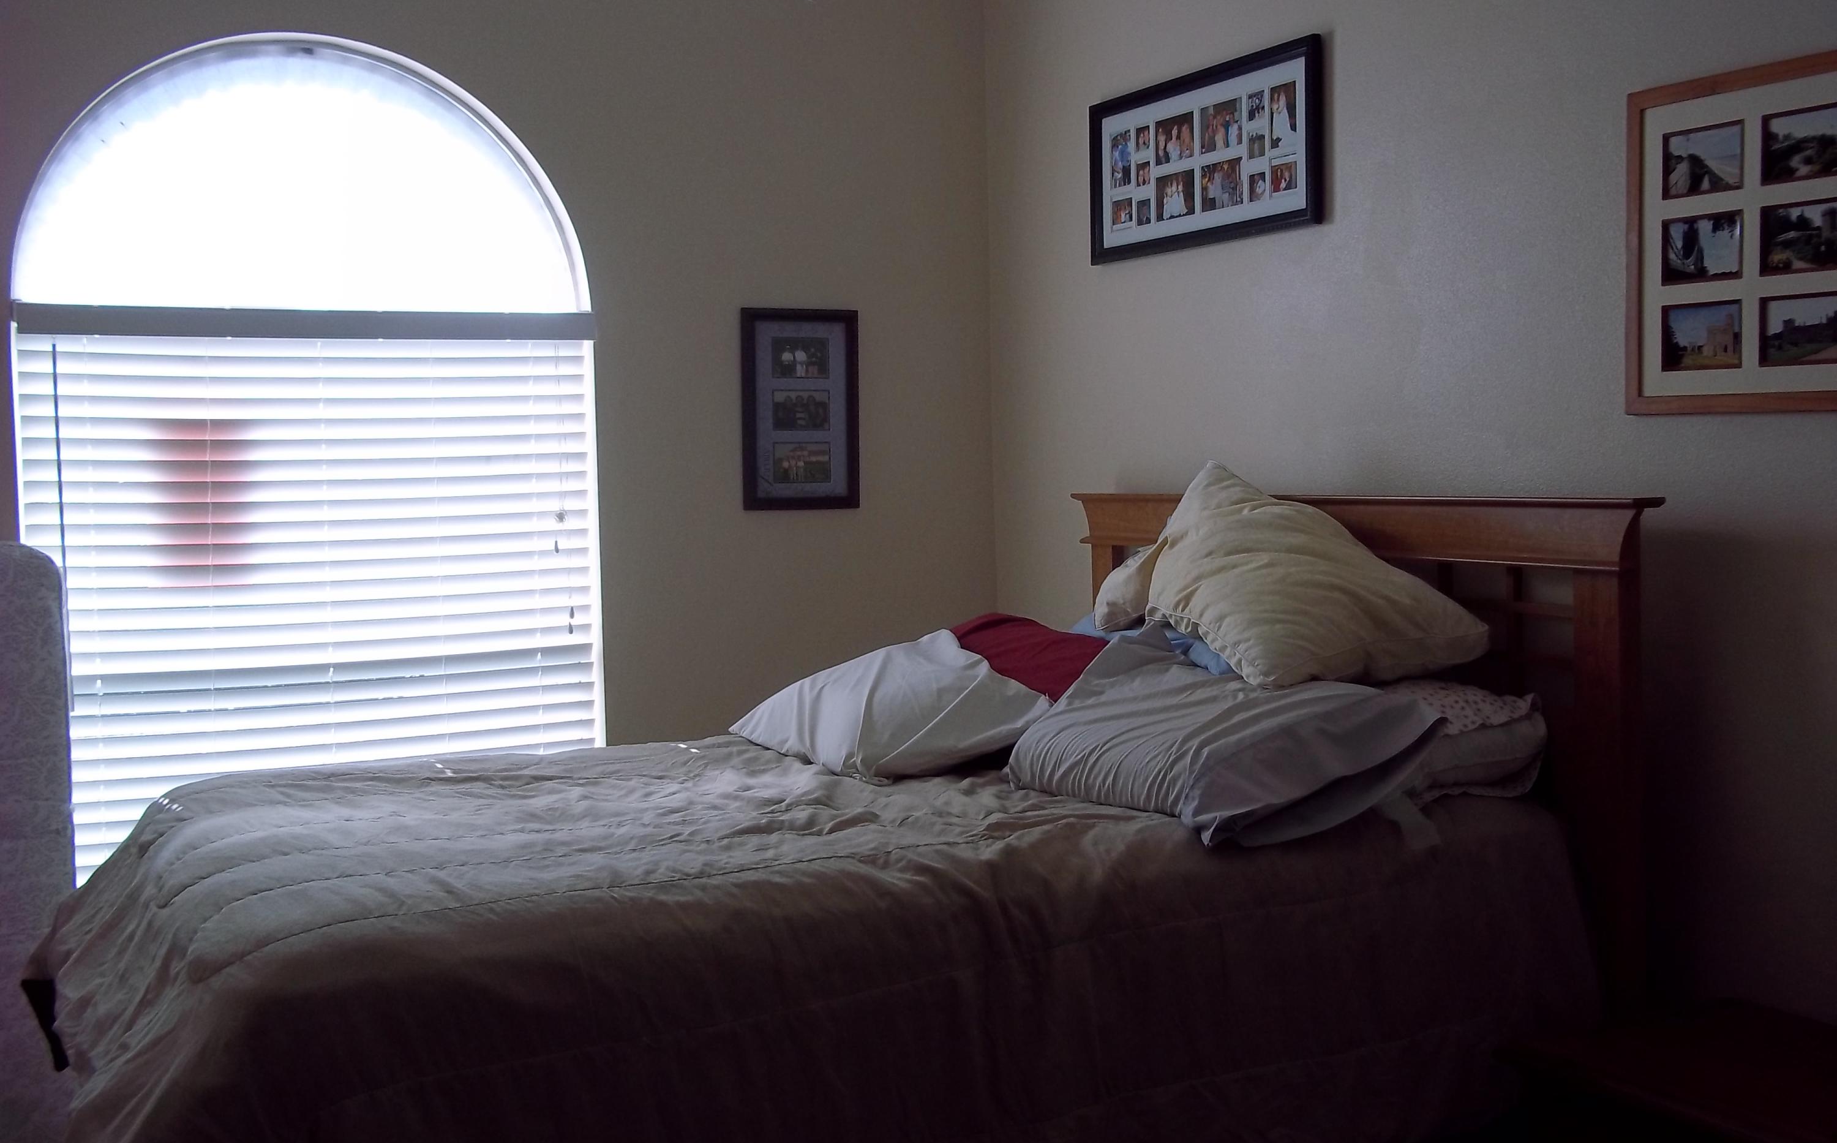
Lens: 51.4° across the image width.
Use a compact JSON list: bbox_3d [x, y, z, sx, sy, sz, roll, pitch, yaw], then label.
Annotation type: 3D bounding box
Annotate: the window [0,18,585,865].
[{"bbox_3d":[-1.274,-0.210,4.112,1.200,1.850,0.100,-3,4,-28],"label":"window"}]

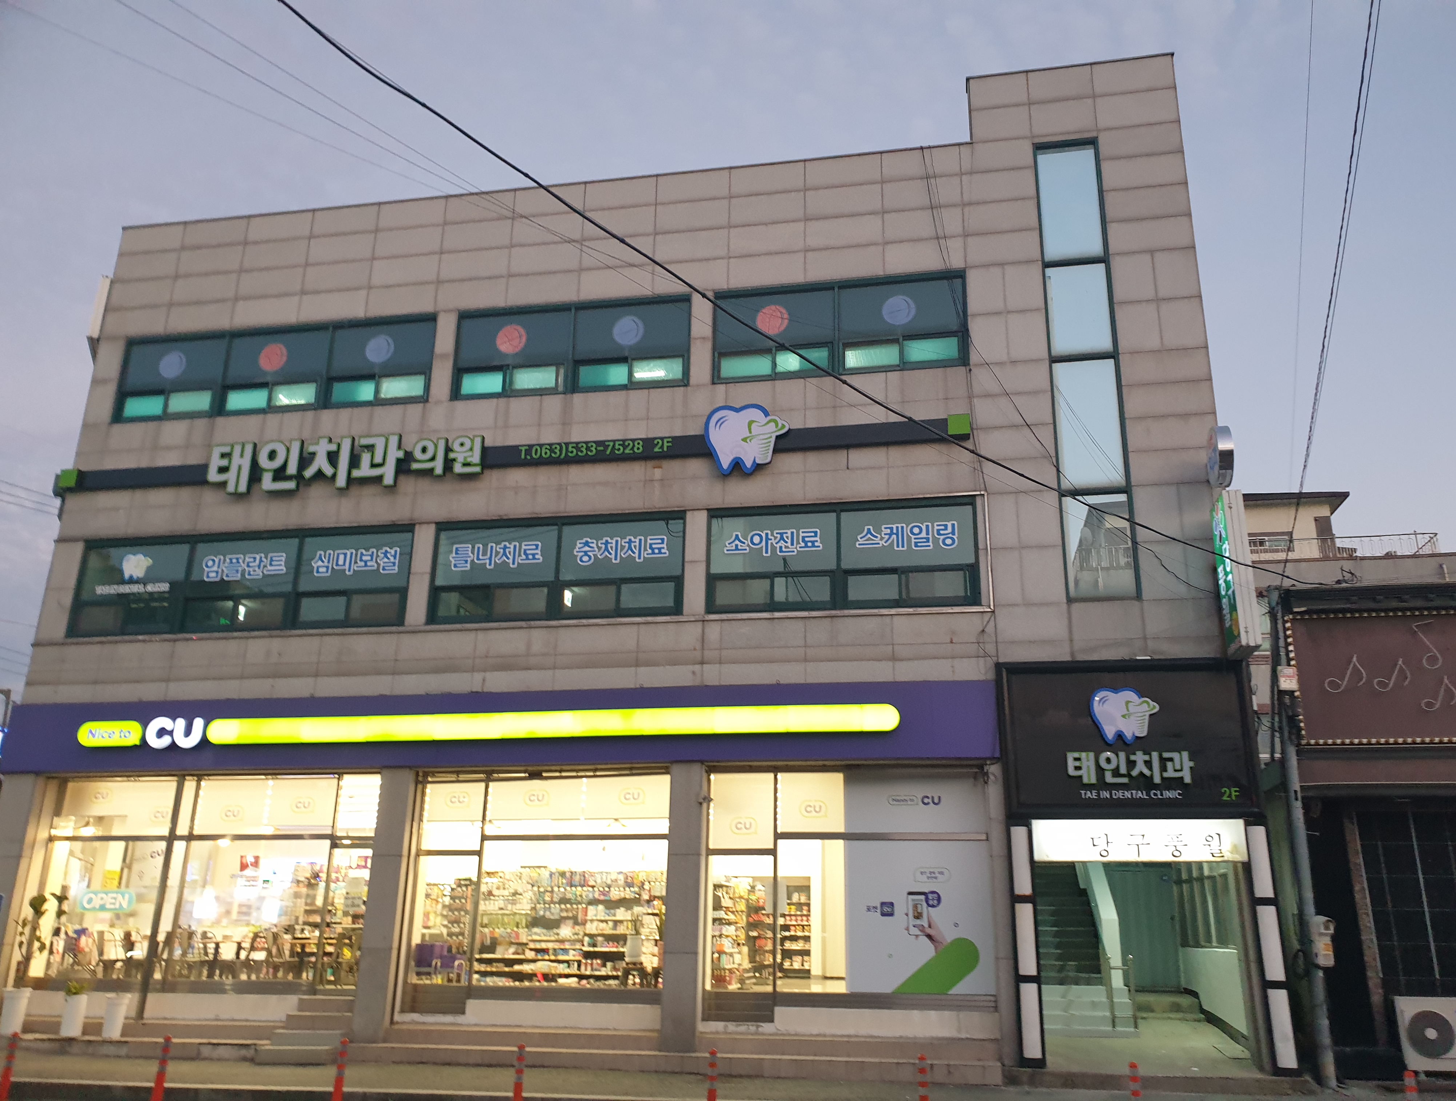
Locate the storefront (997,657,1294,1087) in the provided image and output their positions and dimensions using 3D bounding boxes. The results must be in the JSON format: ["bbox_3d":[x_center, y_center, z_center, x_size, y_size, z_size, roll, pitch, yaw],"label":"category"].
[{"bbox_3d":[4.751,3.559,12.854,2.867,4.533,0.400,-2,-18,10],"label":"storefront"}]

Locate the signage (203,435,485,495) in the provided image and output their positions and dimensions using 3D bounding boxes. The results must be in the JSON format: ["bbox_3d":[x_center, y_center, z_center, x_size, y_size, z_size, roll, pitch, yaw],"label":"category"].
[{"bbox_3d":[-5.610,-1.257,16.160,4.302,0.822,0.140,-2,-18,10],"label":"signage"}]

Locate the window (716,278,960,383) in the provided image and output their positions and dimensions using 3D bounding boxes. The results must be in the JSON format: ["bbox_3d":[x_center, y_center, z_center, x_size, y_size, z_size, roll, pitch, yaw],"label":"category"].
[{"bbox_3d":[1.565,-3.140,15.604,3.568,1.478,0.120,-2,-18,10],"label":"window"}]

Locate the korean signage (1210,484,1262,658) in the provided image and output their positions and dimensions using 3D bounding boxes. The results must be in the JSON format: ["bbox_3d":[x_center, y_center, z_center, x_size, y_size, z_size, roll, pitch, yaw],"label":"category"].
[{"bbox_3d":[6.039,0.290,13.163,0.219,1.890,0.660,-2,-18,10],"label":"korean signage"}]

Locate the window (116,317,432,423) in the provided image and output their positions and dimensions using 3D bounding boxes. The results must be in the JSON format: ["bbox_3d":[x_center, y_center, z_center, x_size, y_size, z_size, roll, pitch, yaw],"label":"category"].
[{"bbox_3d":[-7.049,-2.797,17.101,5.286,1.480,0.120,-2,-18,10],"label":"window"}]

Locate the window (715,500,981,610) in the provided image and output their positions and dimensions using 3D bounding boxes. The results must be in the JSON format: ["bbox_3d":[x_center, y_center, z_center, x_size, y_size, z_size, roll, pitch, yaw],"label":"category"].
[{"bbox_3d":[1.489,0.084,14.570,3.570,1.453,0.120,-2,-18,10],"label":"window"}]

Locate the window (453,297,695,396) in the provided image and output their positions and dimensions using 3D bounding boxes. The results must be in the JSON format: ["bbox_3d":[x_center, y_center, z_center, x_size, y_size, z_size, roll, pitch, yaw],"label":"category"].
[{"bbox_3d":[-2.318,-2.978,16.276,3.603,1.478,0.120,-2,-18,10],"label":"window"}]

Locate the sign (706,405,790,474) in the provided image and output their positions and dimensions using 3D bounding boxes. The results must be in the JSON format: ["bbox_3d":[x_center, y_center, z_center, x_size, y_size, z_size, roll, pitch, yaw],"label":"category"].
[{"bbox_3d":[0.273,-1.496,15.135,1.171,1.037,0.130,-2,-18,10],"label":"sign"}]

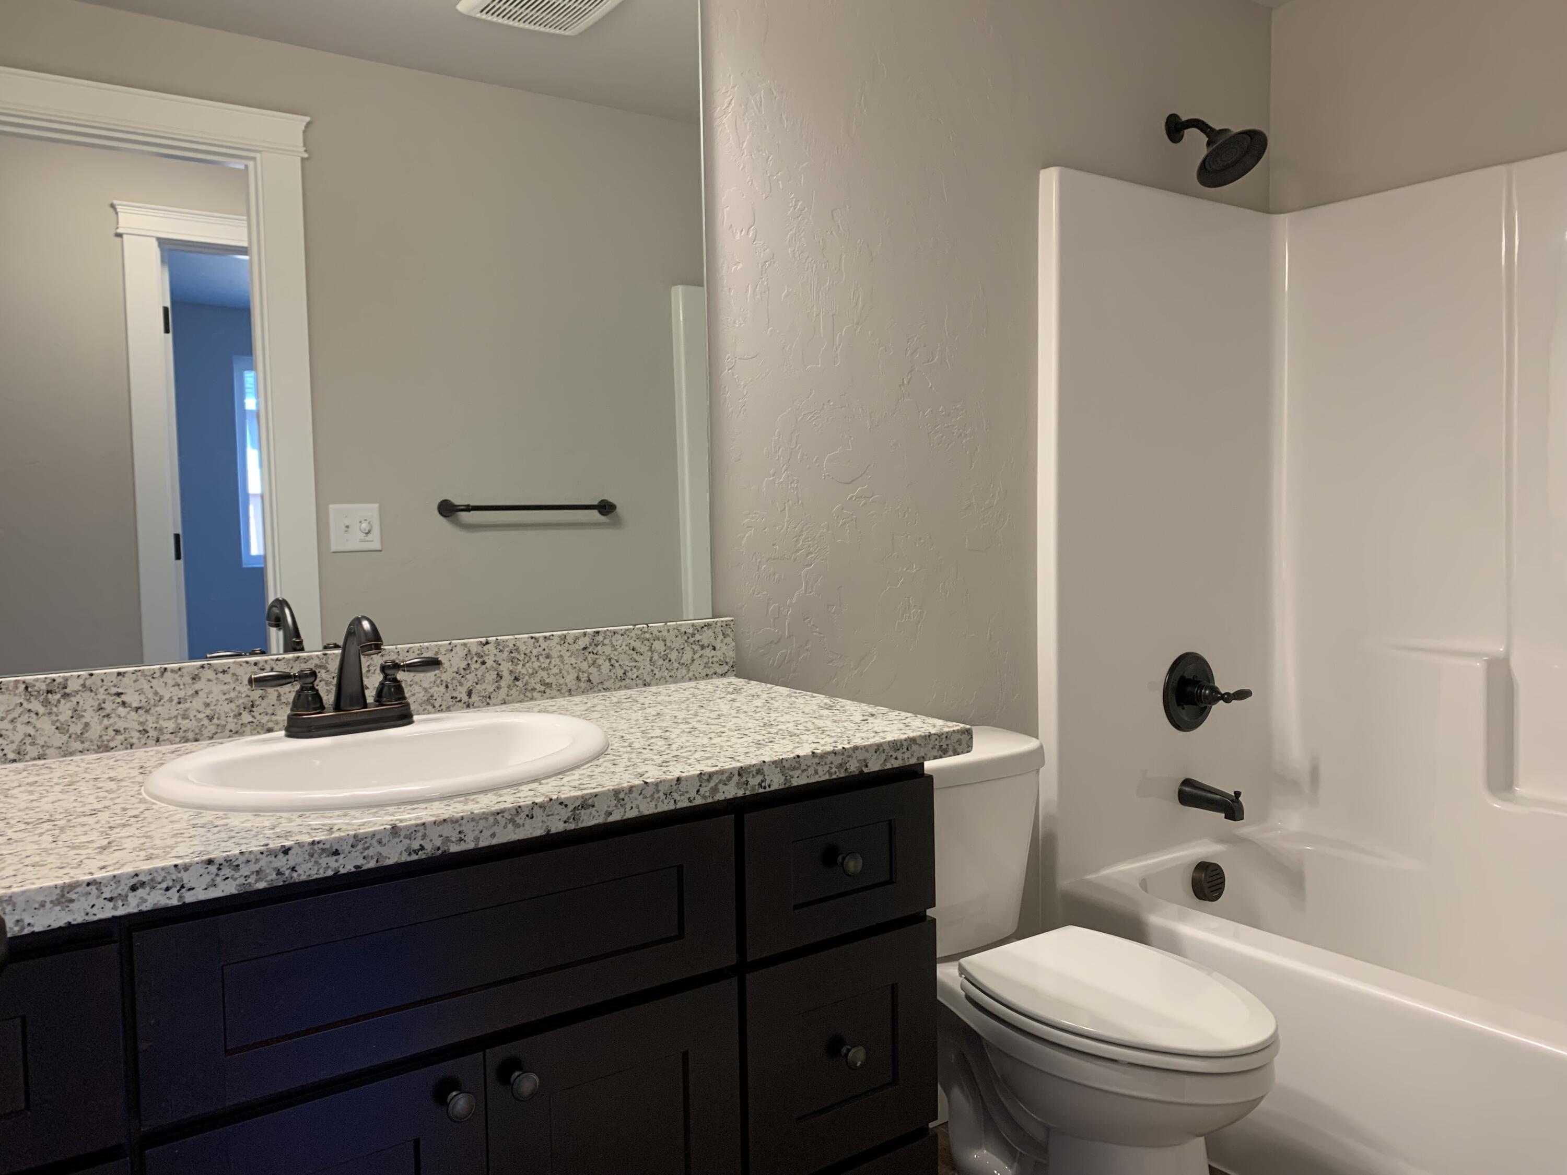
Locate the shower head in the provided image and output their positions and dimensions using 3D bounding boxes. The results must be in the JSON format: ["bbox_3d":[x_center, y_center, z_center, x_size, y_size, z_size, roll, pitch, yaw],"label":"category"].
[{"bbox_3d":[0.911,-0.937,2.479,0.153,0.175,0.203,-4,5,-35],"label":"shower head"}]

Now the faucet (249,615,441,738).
[{"bbox_3d":[-0.523,0.108,1.452,0.238,0.147,0.138,-4,5,-35],"label":"faucet"}]

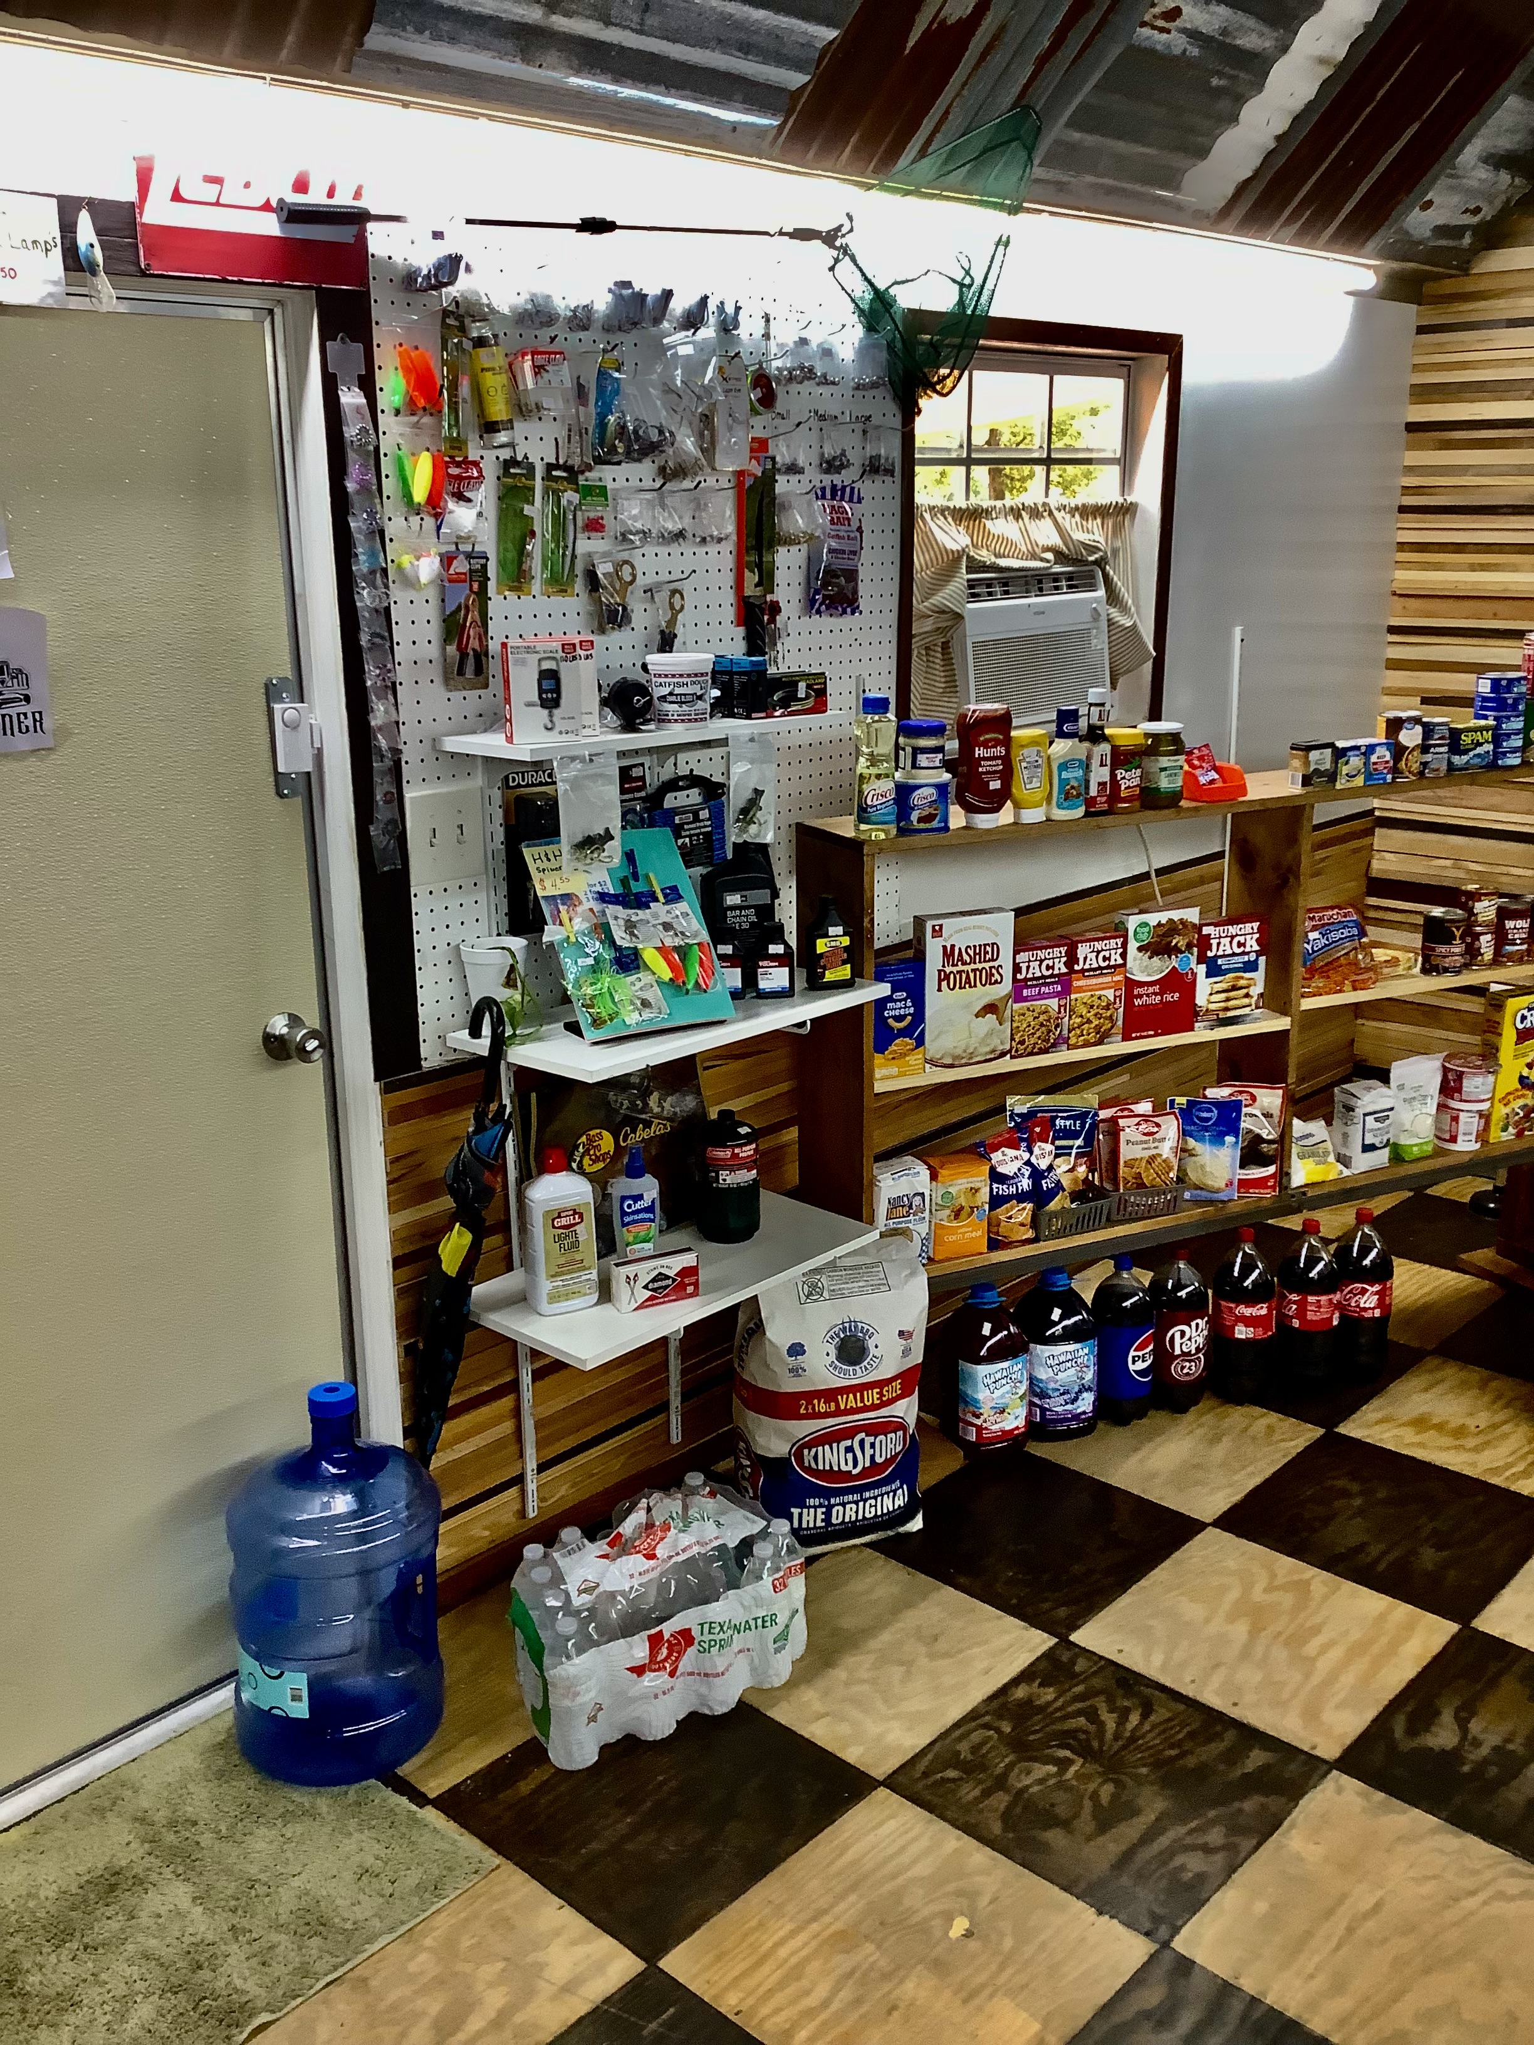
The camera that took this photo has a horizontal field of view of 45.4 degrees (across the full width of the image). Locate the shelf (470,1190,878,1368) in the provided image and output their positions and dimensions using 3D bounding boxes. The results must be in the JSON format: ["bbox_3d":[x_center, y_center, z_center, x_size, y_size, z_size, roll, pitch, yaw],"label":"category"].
[{"bbox_3d":[-0.141,0.369,2.755,0.300,0.017,0.606,14,21,41],"label":"shelf"}]

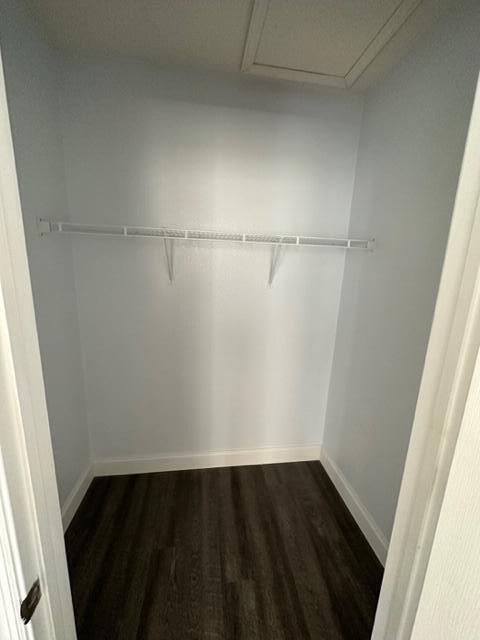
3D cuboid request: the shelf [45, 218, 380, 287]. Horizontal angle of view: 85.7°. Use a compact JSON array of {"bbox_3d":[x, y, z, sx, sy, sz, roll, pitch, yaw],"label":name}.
[{"bbox_3d":[-0.113,-0.333,1.447,1.654,0.300,0.310,1,12,-8],"label":"shelf"}]

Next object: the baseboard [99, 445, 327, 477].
[{"bbox_3d":[-0.189,1.023,1.888,1.644,0.132,0.018,1,12,-8],"label":"baseboard"}]

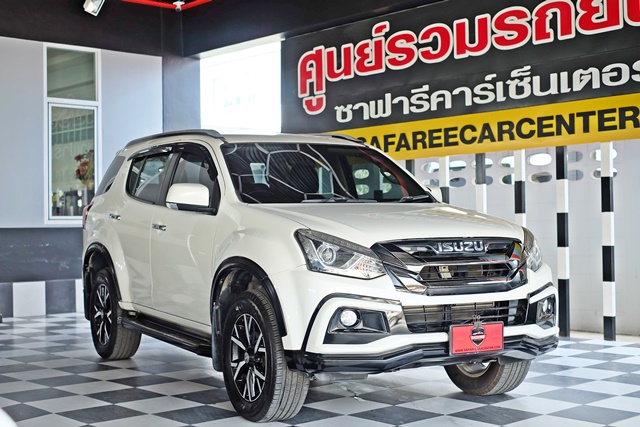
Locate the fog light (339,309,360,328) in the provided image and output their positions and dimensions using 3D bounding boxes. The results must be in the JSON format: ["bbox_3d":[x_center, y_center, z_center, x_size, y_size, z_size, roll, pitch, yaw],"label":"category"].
[{"bbox_3d":[0.144,0.528,4.743,0.100,0.100,0.070,0,-1,-29],"label":"fog light"}]

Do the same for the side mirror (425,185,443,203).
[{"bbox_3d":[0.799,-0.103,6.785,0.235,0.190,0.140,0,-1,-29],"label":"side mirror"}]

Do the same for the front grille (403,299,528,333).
[{"bbox_3d":[0.788,0.527,4.898,0.830,0.150,0.120,0,-1,-29],"label":"front grille"}]

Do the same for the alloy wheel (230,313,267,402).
[{"bbox_3d":[-0.320,0.794,5.232,0.180,0.488,0.488,0,-1,-29],"label":"alloy wheel"}]

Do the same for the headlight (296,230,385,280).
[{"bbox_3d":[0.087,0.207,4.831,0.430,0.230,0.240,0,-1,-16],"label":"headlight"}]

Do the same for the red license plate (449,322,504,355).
[{"bbox_3d":[0.808,0.646,4.844,0.345,0.152,0.020,0,-1,-29],"label":"red license plate"}]

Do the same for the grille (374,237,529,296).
[{"bbox_3d":[0.739,0.275,4.983,0.990,0.280,0.210,0,-1,-29],"label":"grille"}]

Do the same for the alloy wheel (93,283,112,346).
[{"bbox_3d":[-1.691,0.831,7.724,0.180,0.488,0.488,0,-1,-29],"label":"alloy wheel"}]

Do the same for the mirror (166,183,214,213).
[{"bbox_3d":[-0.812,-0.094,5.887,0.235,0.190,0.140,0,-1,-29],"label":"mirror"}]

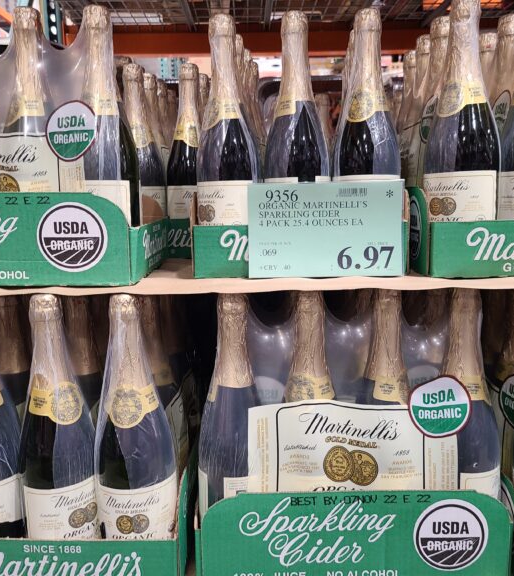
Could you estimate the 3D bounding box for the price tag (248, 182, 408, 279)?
[{"bbox_3d":[0.081,-0.068,0.675,0.181,0.111,0.004,-1,8,5],"label":"price tag"}]

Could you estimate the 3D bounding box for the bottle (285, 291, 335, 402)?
[{"bbox_3d":[0.061,0.152,0.650,0.083,0.310,0.083,1,8,17],"label":"bottle"}]

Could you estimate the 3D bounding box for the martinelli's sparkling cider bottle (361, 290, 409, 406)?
[{"bbox_3d":[0.145,0.151,0.647,0.083,0.310,0.083,-8,10,-42],"label":"martinelli's sparkling cider bottle"}]

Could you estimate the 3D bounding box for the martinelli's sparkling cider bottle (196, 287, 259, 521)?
[{"bbox_3d":[-0.024,0.153,0.653,0.083,0.310,0.083,-1,8,0],"label":"martinelli's sparkling cider bottle"}]

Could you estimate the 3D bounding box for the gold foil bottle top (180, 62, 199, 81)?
[{"bbox_3d":[-0.107,-0.343,0.916,0.031,0.030,0.031,-2,8,-6],"label":"gold foil bottle top"}]

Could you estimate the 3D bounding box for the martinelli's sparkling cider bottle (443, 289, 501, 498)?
[{"bbox_3d":[0.230,0.149,0.644,0.083,0.310,0.083,3,9,30],"label":"martinelli's sparkling cider bottle"}]

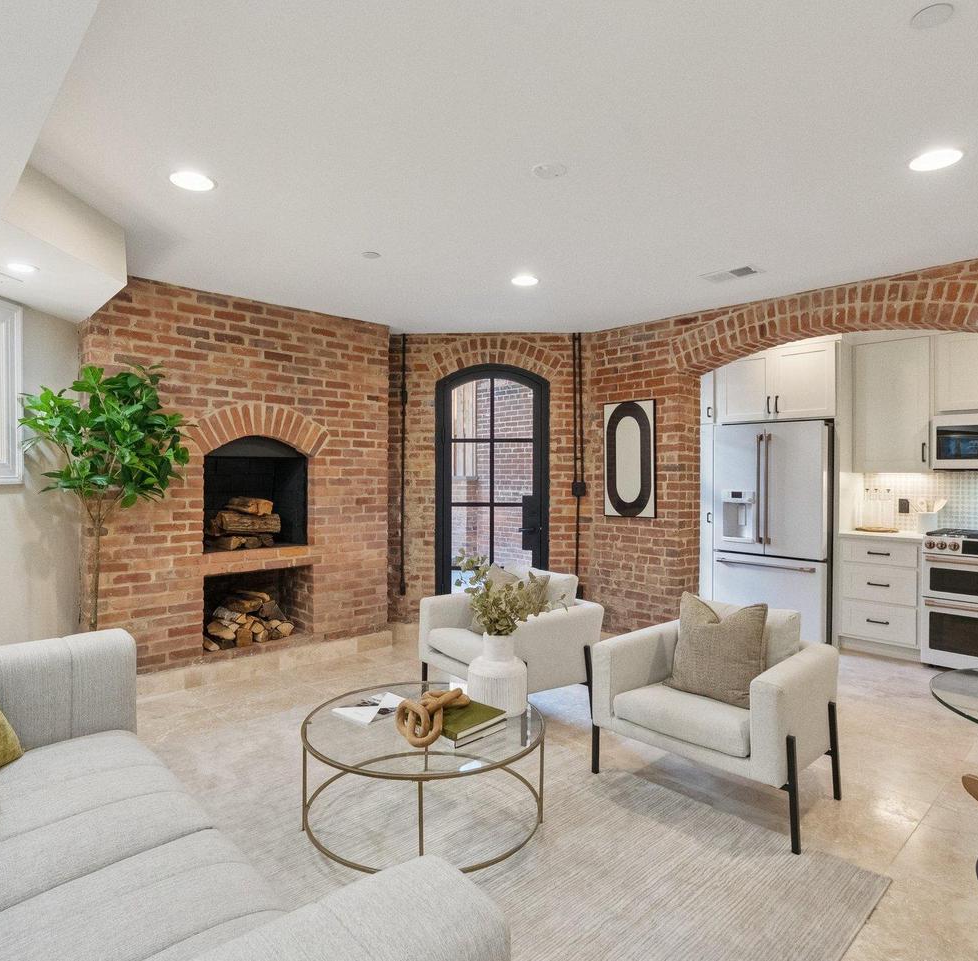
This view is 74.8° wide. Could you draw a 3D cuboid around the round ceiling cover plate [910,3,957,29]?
[{"bbox_3d":[1.060,-1.110,1.529,0.090,0.020,0.090,0,1,0],"label":"round ceiling cover plate"}]

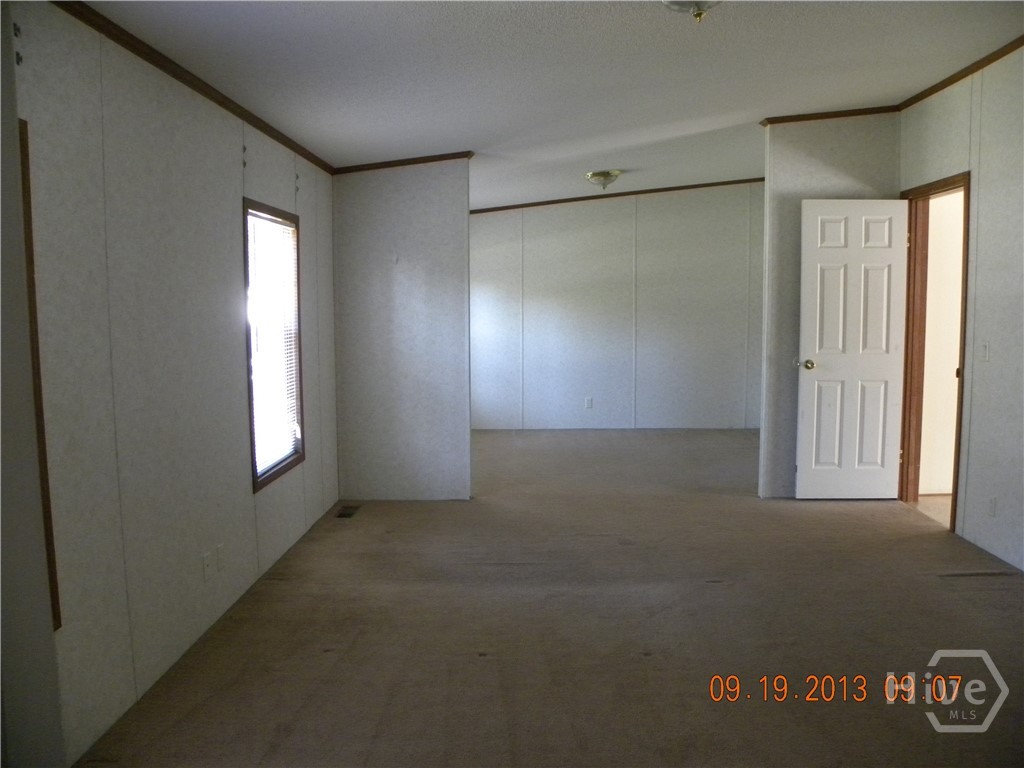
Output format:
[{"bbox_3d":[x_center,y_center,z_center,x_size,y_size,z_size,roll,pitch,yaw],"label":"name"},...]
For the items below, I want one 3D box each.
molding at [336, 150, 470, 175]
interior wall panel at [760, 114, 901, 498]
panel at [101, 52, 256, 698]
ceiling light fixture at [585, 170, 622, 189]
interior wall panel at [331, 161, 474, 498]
[{"bbox_3d":[-0.738,-1.481,5.110,0.960,0.050,0.040,-6,6,2],"label":"molding"},{"bbox_3d":[2.145,-0.497,5.192,0.875,2.585,0.100,0,6,2],"label":"interior wall panel"},{"bbox_3d":[-1.320,-0.086,3.140,0.060,2.240,1.220,0,6,2],"label":"panel"},{"bbox_3d":[0.783,-1.744,6.605,0.335,0.135,0.335,-6,6,2],"label":"ceiling light fixture"},{"bbox_3d":[-0.752,-0.347,5.298,0.915,2.310,0.100,0,6,2],"label":"interior wall panel"}]

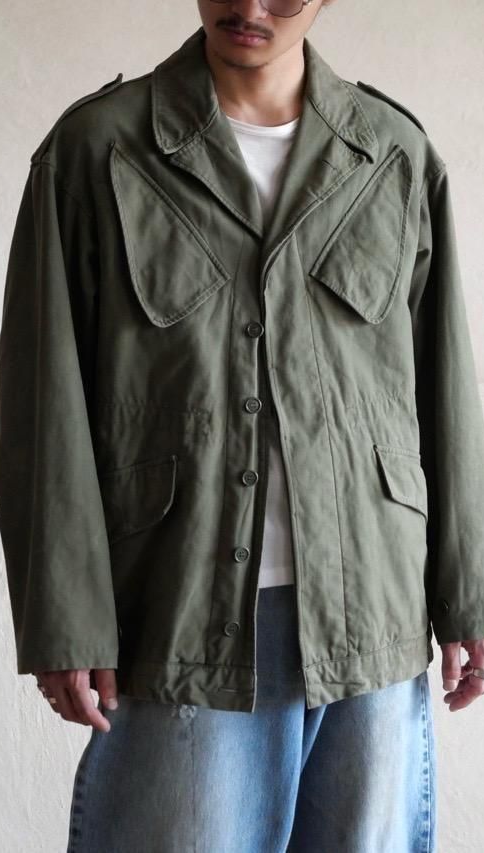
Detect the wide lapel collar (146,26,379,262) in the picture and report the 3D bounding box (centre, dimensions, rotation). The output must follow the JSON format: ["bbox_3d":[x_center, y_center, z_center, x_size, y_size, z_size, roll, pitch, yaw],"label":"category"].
[{"bbox_3d":[0.029,-0.355,2.950,0.275,0.268,0.170,0,-2,-6],"label":"wide lapel collar"}]

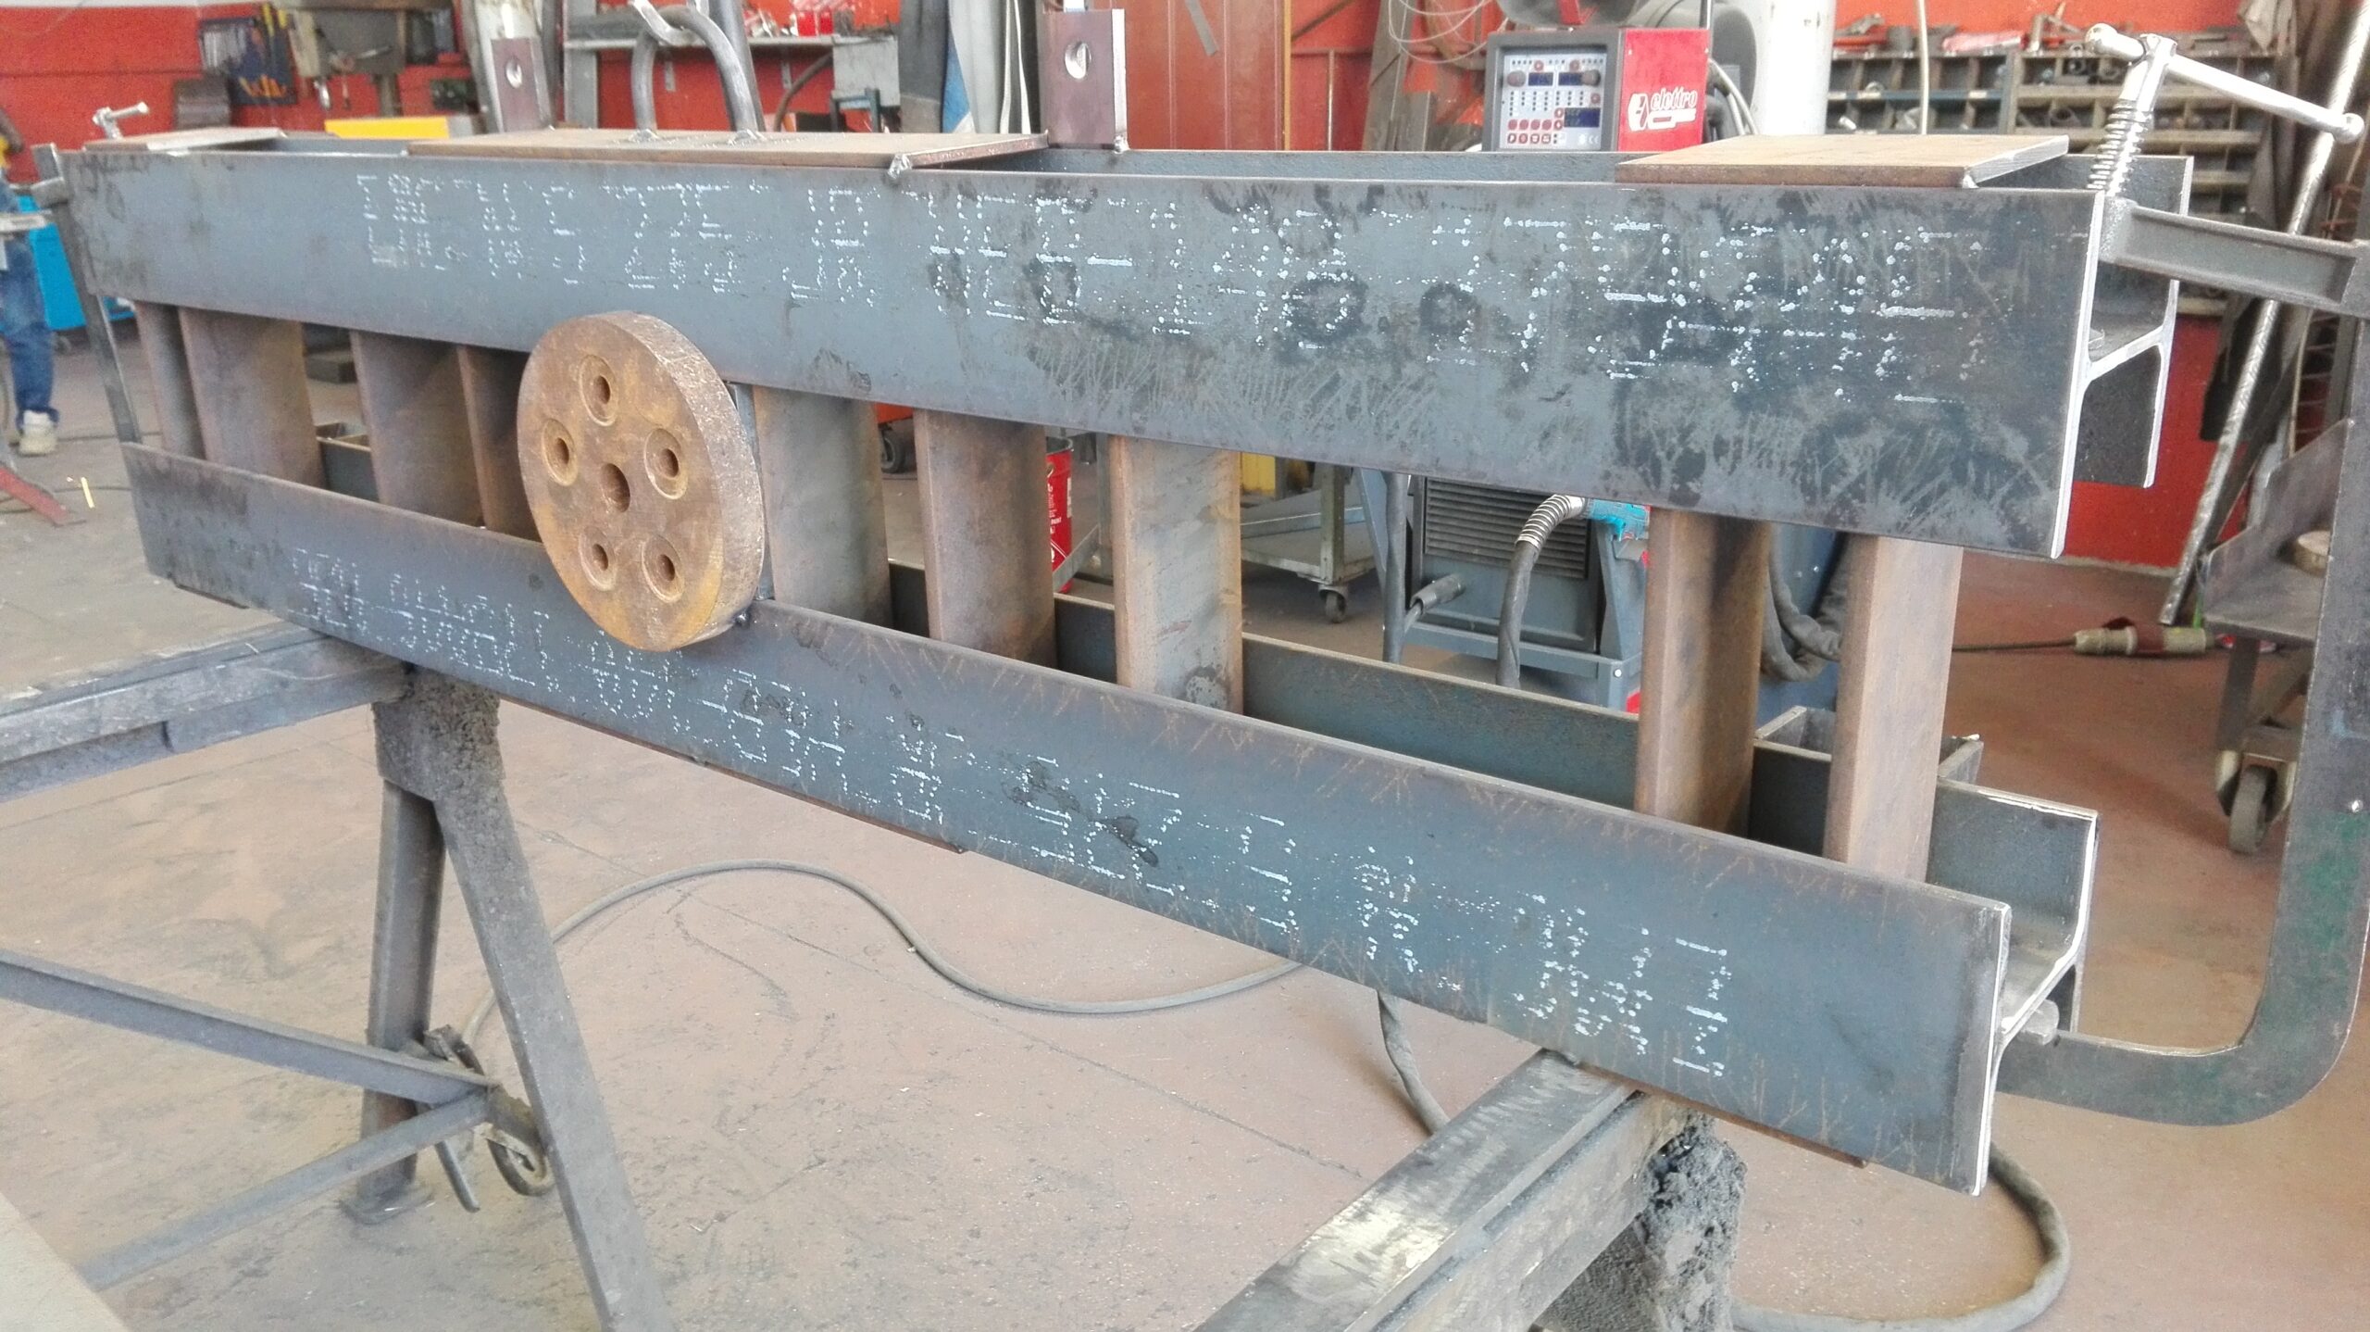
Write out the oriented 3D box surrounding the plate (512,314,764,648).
[{"bbox_3d":[-0.394,-0.130,1.221,0.241,0.241,0.037,13,24,37],"label":"plate"}]

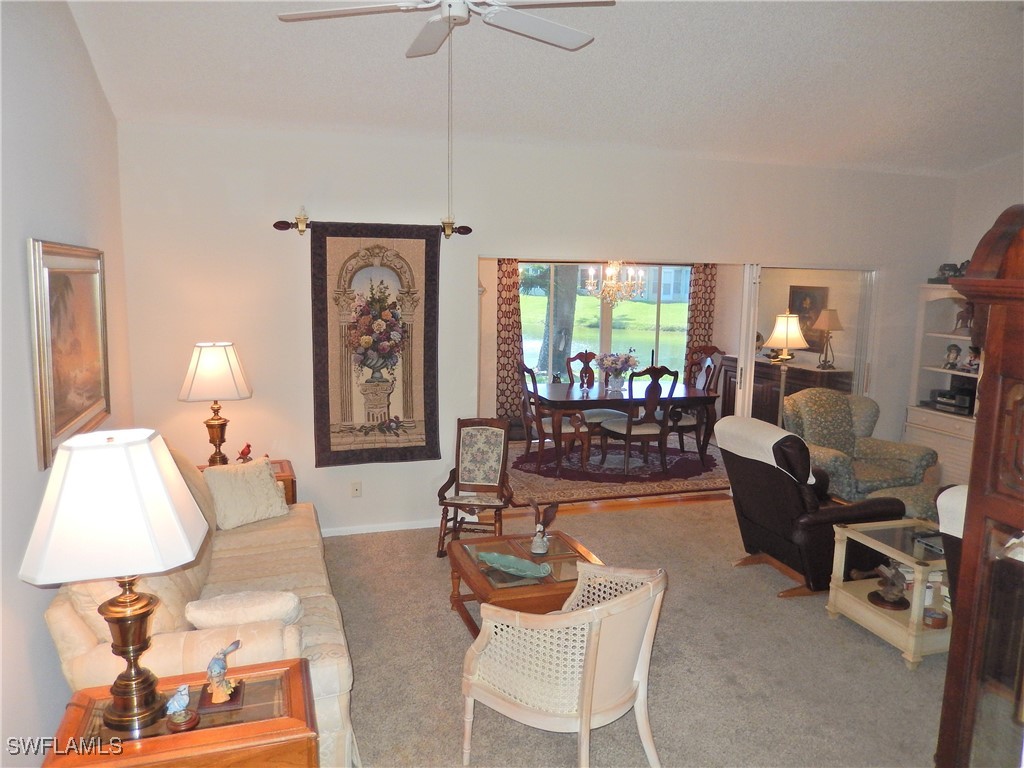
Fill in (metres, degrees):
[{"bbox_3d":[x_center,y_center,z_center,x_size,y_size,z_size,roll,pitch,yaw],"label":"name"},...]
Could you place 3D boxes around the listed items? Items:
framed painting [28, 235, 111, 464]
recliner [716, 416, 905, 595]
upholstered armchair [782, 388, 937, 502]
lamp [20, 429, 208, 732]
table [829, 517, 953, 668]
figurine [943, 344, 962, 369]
[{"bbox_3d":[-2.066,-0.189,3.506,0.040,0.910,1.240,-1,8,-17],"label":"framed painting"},{"bbox_3d":[1.816,0.746,4.557,0.900,1.010,0.770,-2,8,-18],"label":"recliner"},{"bbox_3d":[2.727,0.585,6.018,0.940,0.965,0.900,-2,9,-22],"label":"upholstered armchair"},{"bbox_3d":[-1.056,0.525,2.017,0.430,0.780,0.420,-2,8,-18],"label":"lamp"},{"bbox_3d":[2.172,1.079,3.925,0.670,0.530,0.630,-2,8,-18],"label":"table"},{"bbox_3d":[3.811,-0.234,6.398,0.150,0.215,0.130,7,10,37],"label":"figurine"}]

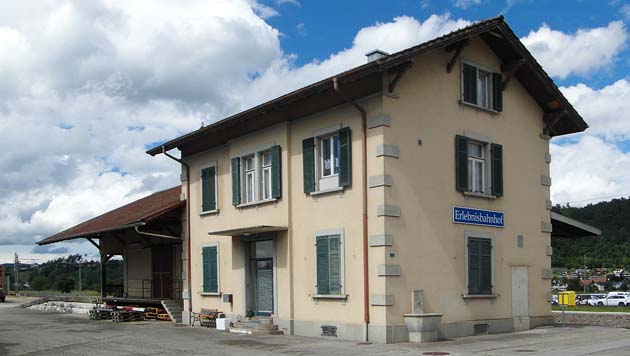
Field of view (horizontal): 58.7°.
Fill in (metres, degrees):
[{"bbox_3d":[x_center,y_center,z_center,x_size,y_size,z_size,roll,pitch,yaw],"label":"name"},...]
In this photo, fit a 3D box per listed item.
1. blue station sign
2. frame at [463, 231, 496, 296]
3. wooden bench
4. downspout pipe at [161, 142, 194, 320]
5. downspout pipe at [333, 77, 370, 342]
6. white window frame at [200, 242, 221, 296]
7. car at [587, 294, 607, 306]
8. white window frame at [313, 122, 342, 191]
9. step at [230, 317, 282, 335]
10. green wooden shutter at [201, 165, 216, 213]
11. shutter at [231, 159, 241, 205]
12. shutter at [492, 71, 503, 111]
[{"bbox_3d":[5.616,1.346,18.939,2.973,0.537,0.060,9,-14,-39],"label":"blue station sign"},{"bbox_3d":[5.458,2.885,18.518,1.663,2.131,0.150,8,-13,-37],"label":"frame"},{"bbox_3d":[-4.165,5.490,21.982,0.620,0.800,1.350,9,-14,-39],"label":"wooden bench"},{"bbox_3d":[-5.815,2.429,24.186,1.250,7.450,0.140,9,-14,-39],"label":"downspout pipe"},{"bbox_3d":[1.018,0.893,16.123,1.300,7.520,0.140,9,-14,-39],"label":"downspout pipe"},{"bbox_3d":[-4.279,3.749,23.075,0.150,2.135,1.693,8,-13,-37],"label":"white window frame"},{"bbox_3d":[37.478,15.969,73.000,4.300,1.480,1.780,4,-11,-21],"label":"car"},{"bbox_3d":[0.454,-0.586,18.533,0.150,2.085,1.584,8,-13,-37],"label":"white window frame"},{"bbox_3d":[-2.201,5.122,19.413,1.050,0.520,1.950,9,-14,-39],"label":"step"},{"bbox_3d":[-4.566,0.506,23.964,0.080,1.898,1.262,8,-13,-37],"label":"green wooden shutter"},{"bbox_3d":[-3.065,0.165,21.844,0.060,1.800,0.600,9,-14,-39],"label":"shutter"},{"bbox_3d":[6.719,-3.138,20.494,0.571,1.474,0.060,8,-13,-37],"label":"shutter"}]

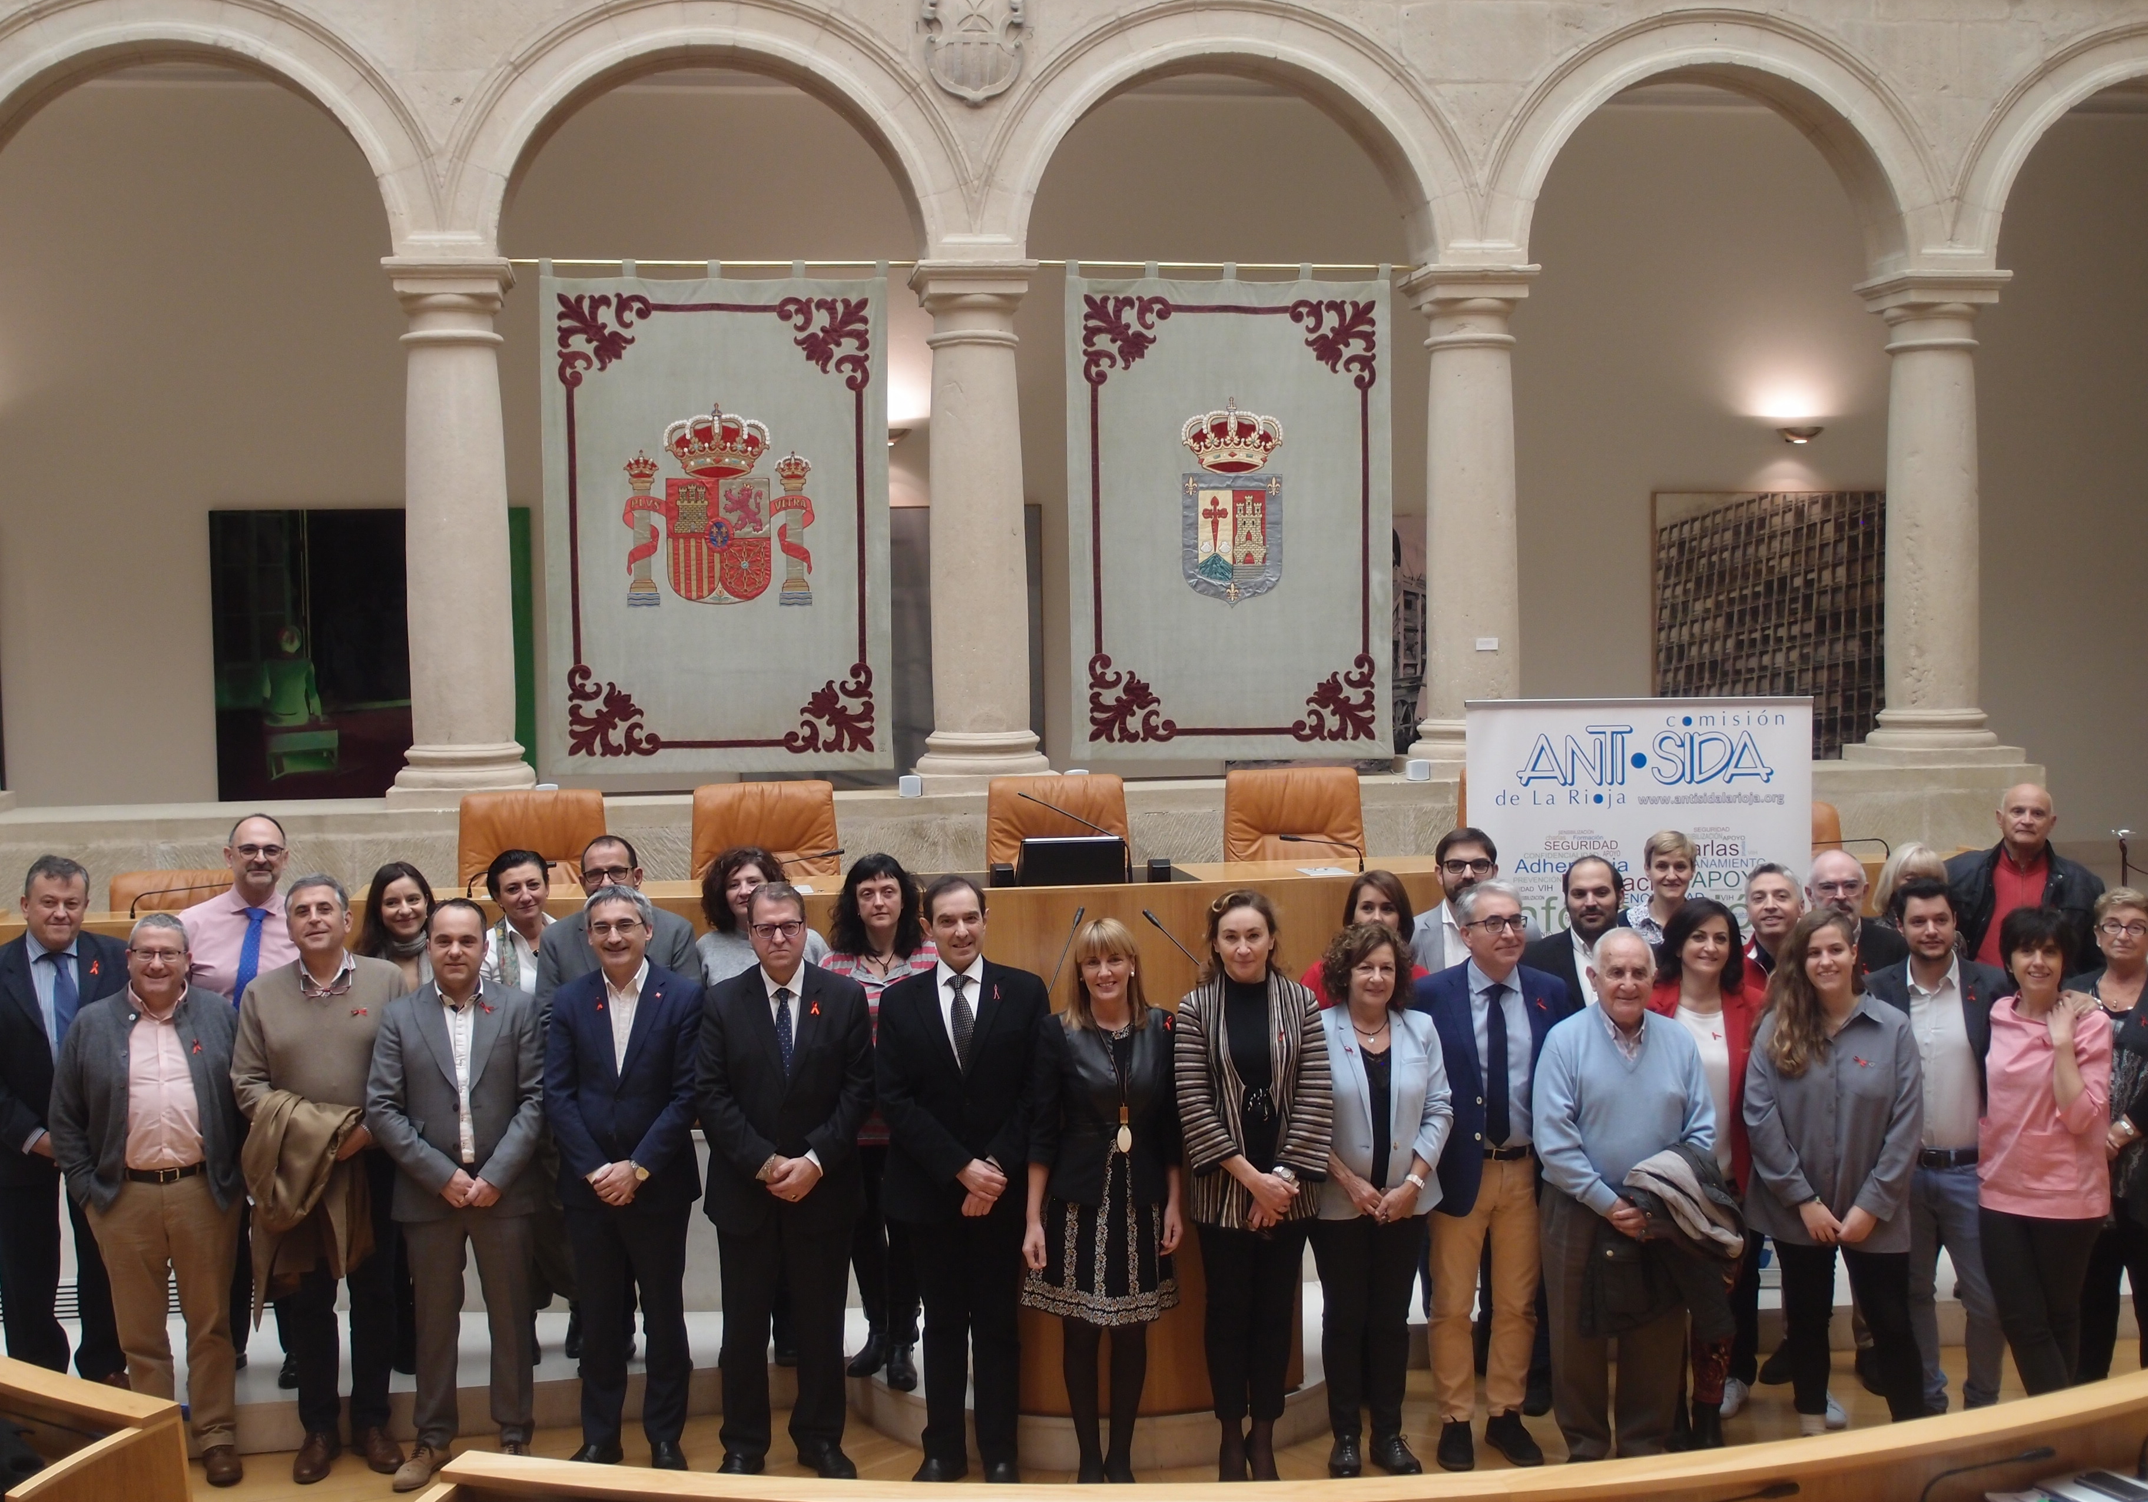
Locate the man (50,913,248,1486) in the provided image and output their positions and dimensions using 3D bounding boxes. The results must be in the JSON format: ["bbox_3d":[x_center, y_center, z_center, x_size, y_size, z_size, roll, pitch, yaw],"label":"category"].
[{"bbox_3d":[-2.807,1.341,7.177,0.600,1.694,0.380,-2,3,-17],"label":"man"}]

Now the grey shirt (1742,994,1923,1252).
[{"bbox_3d":[2.394,1.174,7.450,0.540,0.790,0.330,0,3,11],"label":"grey shirt"}]

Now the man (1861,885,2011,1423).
[{"bbox_3d":[2.698,1.250,7.326,0.560,1.713,0.360,0,3,14],"label":"man"}]

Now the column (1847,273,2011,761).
[{"bbox_3d":[4.342,-1.159,11.922,0.630,2.430,0.630,-1,3,-9],"label":"column"}]

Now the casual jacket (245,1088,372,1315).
[{"bbox_3d":[-2.328,1.366,7.150,0.380,0.670,0.270,-2,3,-18],"label":"casual jacket"}]

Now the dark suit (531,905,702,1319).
[{"bbox_3d":[-1.526,1.201,7.870,0.550,1.360,0.330,-2,3,-11],"label":"dark suit"}]

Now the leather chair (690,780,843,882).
[{"bbox_3d":[-1.201,0.667,9.380,0.640,1.071,0.660,-1,3,-8],"label":"leather chair"}]

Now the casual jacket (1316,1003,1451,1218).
[{"bbox_3d":[0.922,1.078,7.057,0.440,0.649,0.300,-1,3,5],"label":"casual jacket"}]

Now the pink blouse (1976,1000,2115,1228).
[{"bbox_3d":[2.956,1.092,7.179,0.420,0.701,0.300,0,3,18],"label":"pink blouse"}]

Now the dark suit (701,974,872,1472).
[{"bbox_3d":[-0.872,1.395,7.120,0.530,1.525,0.330,-1,3,-7],"label":"dark suit"}]

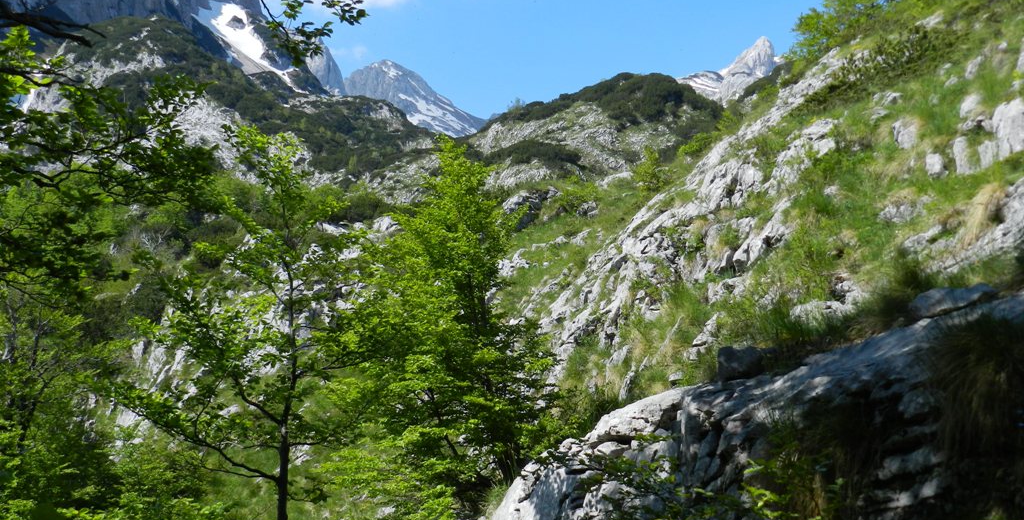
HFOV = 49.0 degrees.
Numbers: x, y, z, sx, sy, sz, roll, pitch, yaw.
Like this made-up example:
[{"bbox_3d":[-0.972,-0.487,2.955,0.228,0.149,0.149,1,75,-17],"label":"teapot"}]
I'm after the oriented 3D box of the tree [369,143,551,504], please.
[{"bbox_3d":[-0.654,0.741,14.000,2.300,4.600,2.300,0,-8,0],"label":"tree"}]

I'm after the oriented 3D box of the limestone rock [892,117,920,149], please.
[{"bbox_3d":[6.001,-1.940,17.100,0.420,0.480,0.380,-3,-8,19],"label":"limestone rock"}]

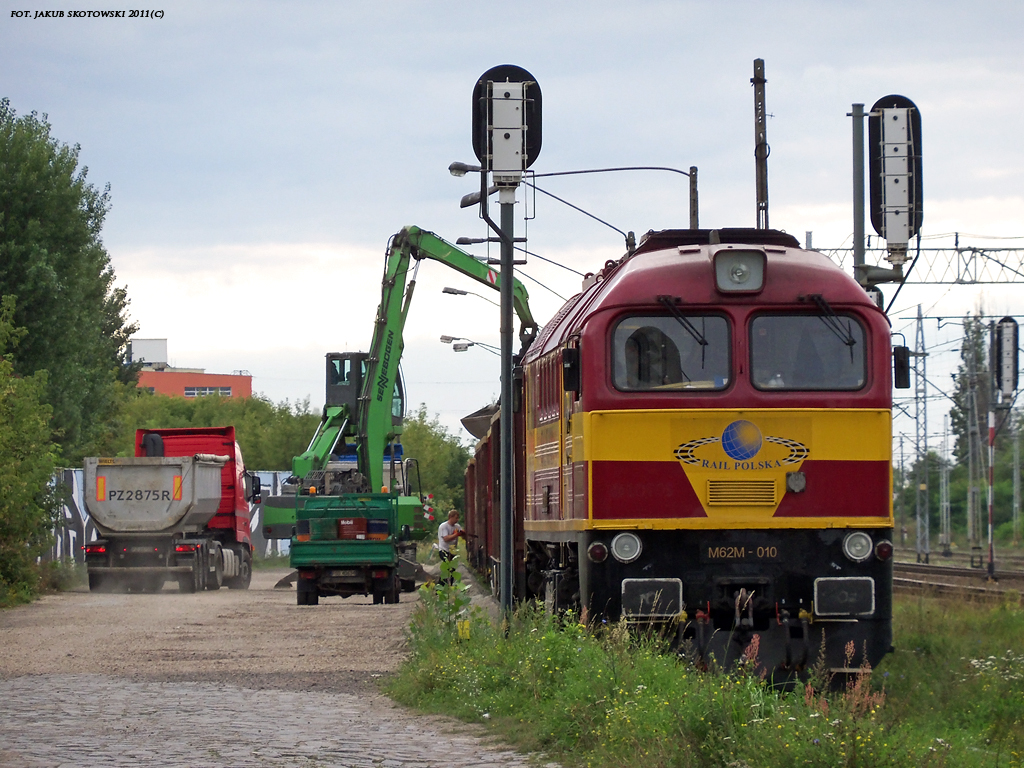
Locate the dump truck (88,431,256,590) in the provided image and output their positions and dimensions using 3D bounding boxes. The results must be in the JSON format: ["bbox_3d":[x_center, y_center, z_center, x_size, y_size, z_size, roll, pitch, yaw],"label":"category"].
[{"bbox_3d":[-8.013,2.977,174.000,2.650,3.900,12.000,0,-1,4],"label":"dump truck"}]

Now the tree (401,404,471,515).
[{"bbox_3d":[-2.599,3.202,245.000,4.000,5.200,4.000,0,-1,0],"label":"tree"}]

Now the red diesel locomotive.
[{"bbox_3d":[1.877,0.874,75.260,3.050,4.550,17.500,0,-1,-2],"label":"red diesel locomotive"}]

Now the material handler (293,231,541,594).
[{"bbox_3d":[-2.465,0.548,174.000,4.200,8.600,9.000,-1,-1,41],"label":"material handler"}]

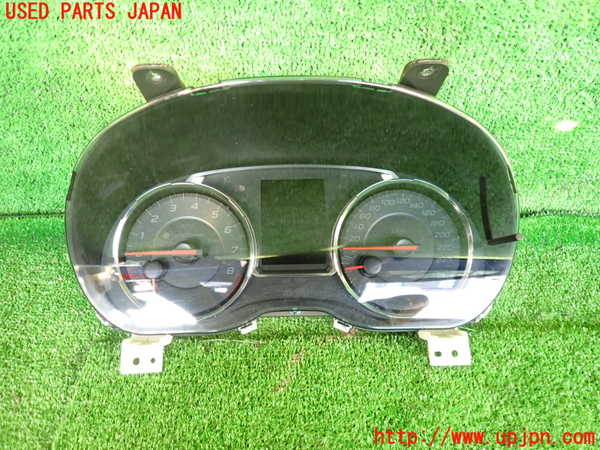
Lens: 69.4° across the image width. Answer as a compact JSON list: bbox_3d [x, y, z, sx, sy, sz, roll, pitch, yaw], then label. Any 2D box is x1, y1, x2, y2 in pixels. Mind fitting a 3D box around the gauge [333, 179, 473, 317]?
[{"bbox_3d":[0.087,0.021,0.377,0.119,0.022,0.119,-1,83,-1],"label":"gauge"}]

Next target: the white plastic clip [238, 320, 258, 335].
[{"bbox_3d":[-0.045,0.089,0.378,0.018,0.012,0.012,-1,80,-1],"label":"white plastic clip"}]

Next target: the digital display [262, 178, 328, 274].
[{"bbox_3d":[-0.005,0.000,0.385,0.058,0.010,0.079,-1,83,-1],"label":"digital display"}]

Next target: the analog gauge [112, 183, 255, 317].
[{"bbox_3d":[-0.097,0.023,0.375,0.119,0.022,0.119,-1,83,-1],"label":"analog gauge"}]

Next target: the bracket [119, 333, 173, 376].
[{"bbox_3d":[-0.135,0.114,0.381,0.042,0.014,0.034,-1,80,-1],"label":"bracket"}]

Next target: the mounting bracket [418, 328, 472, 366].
[{"bbox_3d":[0.129,0.109,0.385,0.043,0.014,0.033,-1,80,-1],"label":"mounting bracket"}]

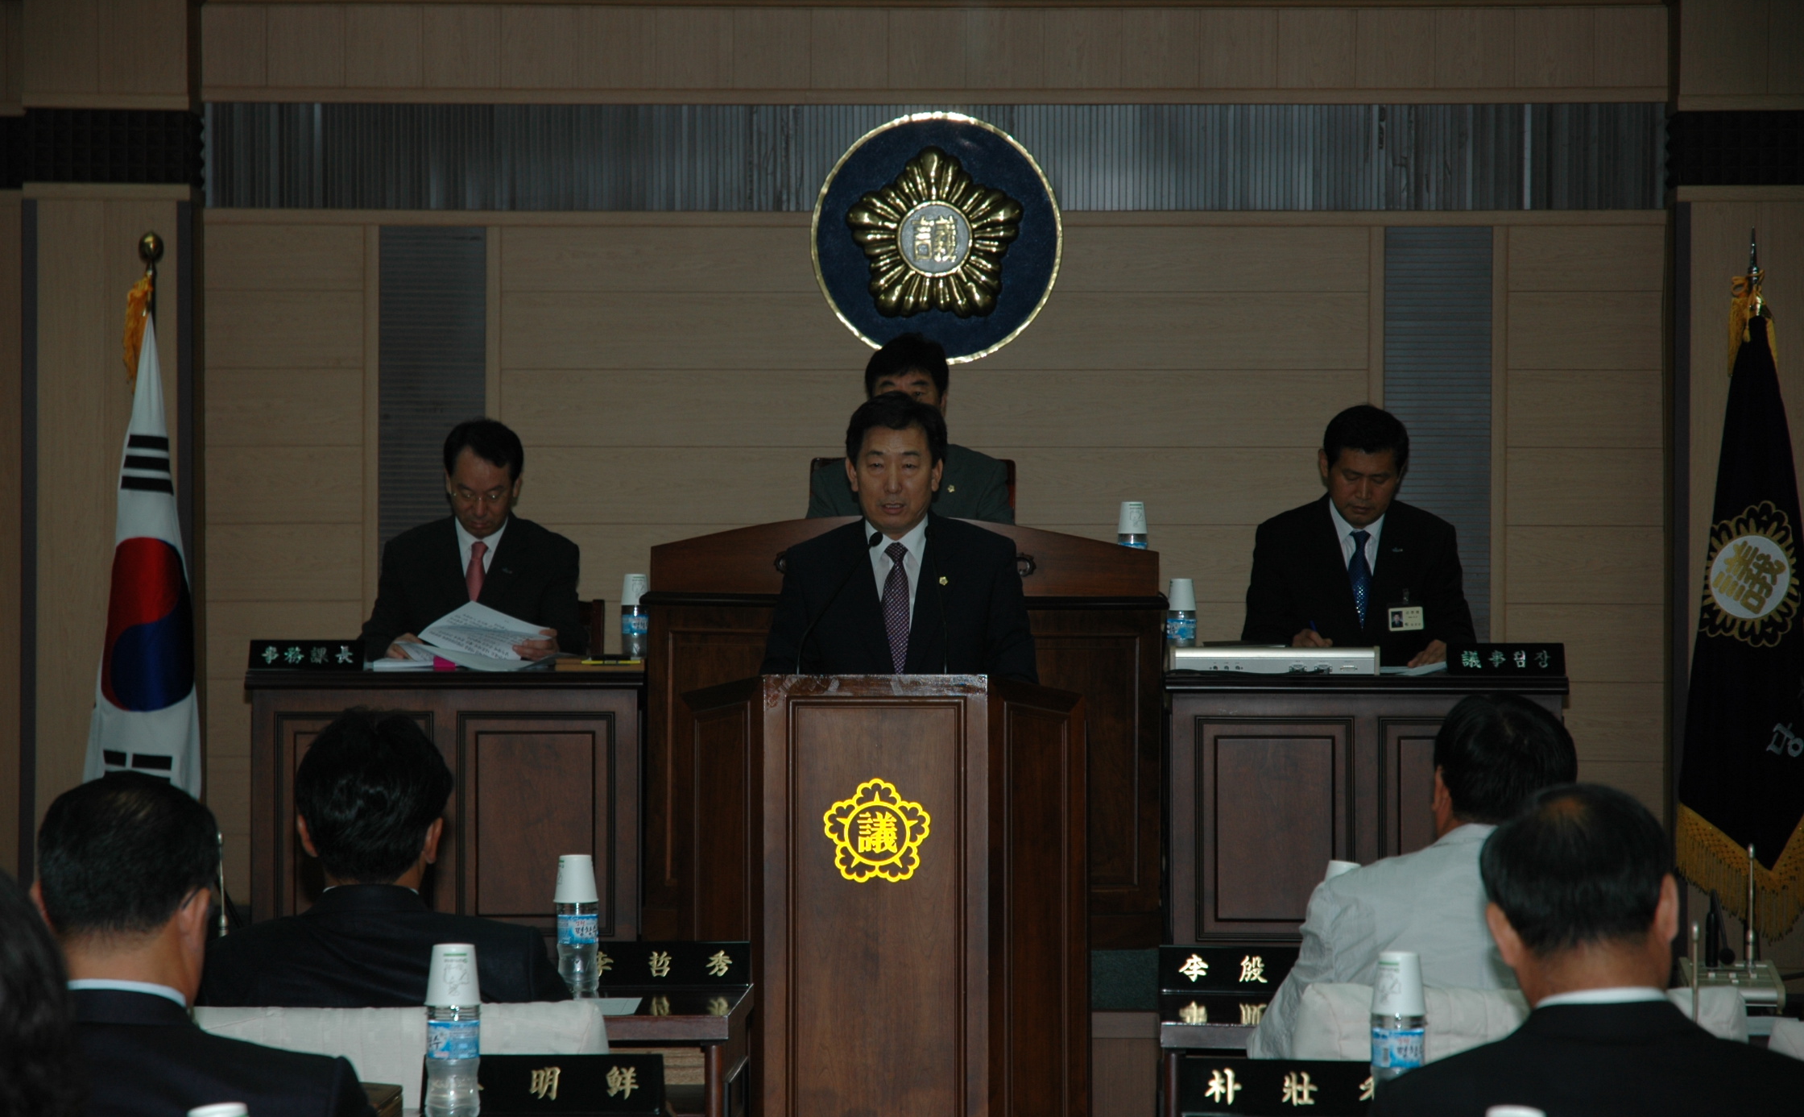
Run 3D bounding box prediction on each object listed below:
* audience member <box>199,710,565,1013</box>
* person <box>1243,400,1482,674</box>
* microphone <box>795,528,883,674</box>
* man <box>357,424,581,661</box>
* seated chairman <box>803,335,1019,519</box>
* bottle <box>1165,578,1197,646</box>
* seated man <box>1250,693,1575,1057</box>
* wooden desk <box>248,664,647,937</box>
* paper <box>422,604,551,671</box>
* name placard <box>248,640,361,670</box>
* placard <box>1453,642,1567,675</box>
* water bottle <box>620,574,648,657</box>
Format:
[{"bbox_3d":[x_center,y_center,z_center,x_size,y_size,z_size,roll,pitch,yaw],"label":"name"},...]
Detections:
[{"bbox_3d":[-0.699,0.807,7.125,0.520,1.212,0.720,0,0,2],"label":"audience member"},{"bbox_3d":[1.095,0.278,12.600,0.560,1.300,0.780,0,1,2],"label":"person"},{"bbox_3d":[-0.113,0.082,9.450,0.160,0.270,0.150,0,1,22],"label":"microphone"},{"bbox_3d":[-1.070,0.296,13.102,0.540,1.290,0.700,0,0,1],"label":"man"},{"bbox_3d":[0.021,0.097,13.000,0.540,1.310,0.780,0,1,2],"label":"seated chairman"},{"bbox_3d":[0.682,0.159,12.851,0.069,0.218,0.069,0,0,0],"label":"bottle"},{"bbox_3d":[0.778,0.797,7.205,0.550,1.231,0.740,0,0,-6],"label":"seated man"},{"bbox_3d":[-1.035,0.595,12.250,0.920,0.700,0.600,0,1,2],"label":"wooden desk"},{"bbox_3d":[-0.979,0.180,12.300,0.310,0.140,0.220,0,1,2],"label":"paper"},{"bbox_3d":[-1.425,0.233,12.572,0.272,0.074,0.070,0,0,1],"label":"name placard"},{"bbox_3d":[1.446,0.241,12.572,0.275,0.073,0.070,0,0,2],"label":"placard"},{"bbox_3d":[-0.634,0.145,12.500,0.068,0.214,0.068,0,1,2],"label":"water bottle"}]

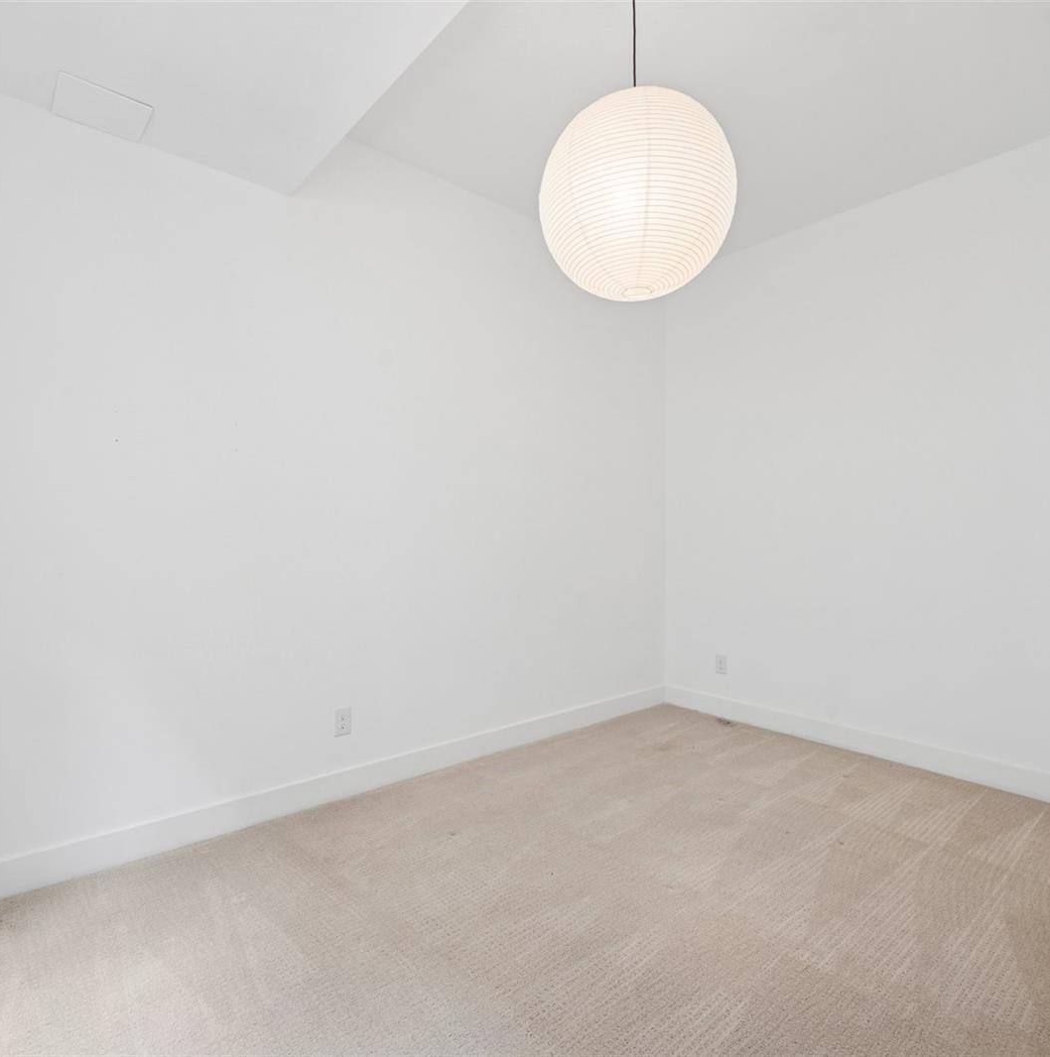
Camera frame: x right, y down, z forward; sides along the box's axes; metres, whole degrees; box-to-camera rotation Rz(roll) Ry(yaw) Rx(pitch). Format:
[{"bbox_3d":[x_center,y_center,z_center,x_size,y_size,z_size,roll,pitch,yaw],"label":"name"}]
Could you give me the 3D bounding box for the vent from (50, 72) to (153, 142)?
[{"bbox_3d":[-1.339,-1.322,1.957,0.242,0.020,0.235,1,-1,-41],"label":"vent"}]

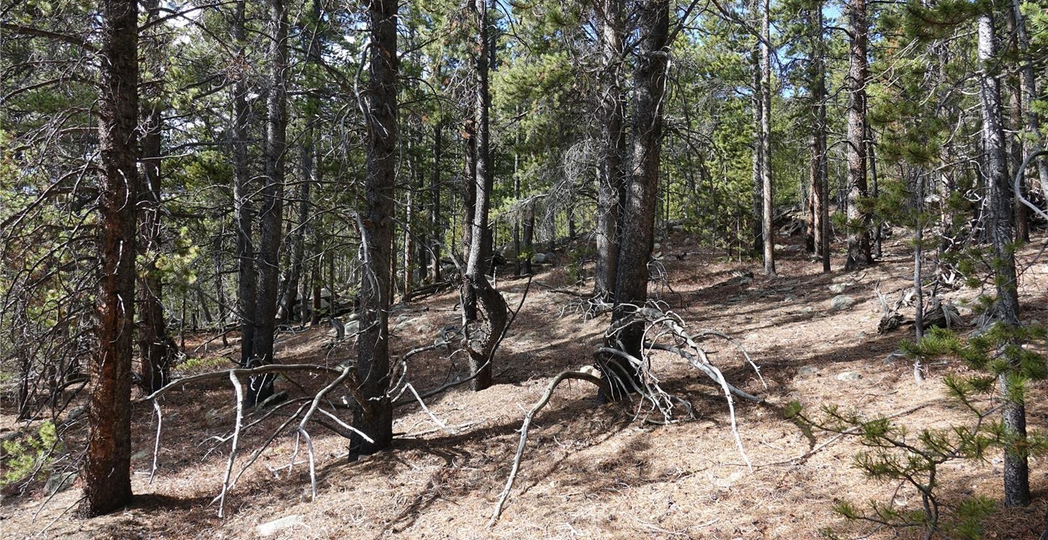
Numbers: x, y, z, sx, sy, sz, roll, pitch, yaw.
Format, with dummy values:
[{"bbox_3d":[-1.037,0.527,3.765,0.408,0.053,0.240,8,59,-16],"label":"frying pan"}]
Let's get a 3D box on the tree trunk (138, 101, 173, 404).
[{"bbox_3d":[-4.436,-0.231,8.400,0.364,3.496,0.350,0,-2,0],"label":"tree trunk"}]

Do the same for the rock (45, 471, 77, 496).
[{"bbox_3d":[-3.457,1.591,5.200,0.250,0.183,0.210,0,-2,0],"label":"rock"}]

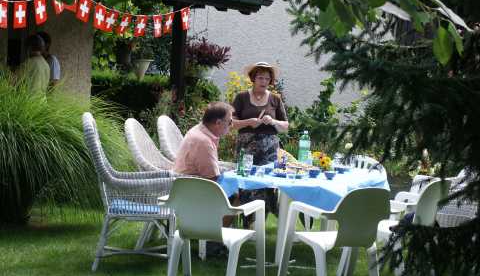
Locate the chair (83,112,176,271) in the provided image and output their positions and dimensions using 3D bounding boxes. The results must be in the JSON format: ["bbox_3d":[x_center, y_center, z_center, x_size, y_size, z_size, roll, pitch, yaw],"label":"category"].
[{"bbox_3d":[-0.833,0.414,9.014,0.720,1.120,0.620,3,5,-2],"label":"chair"}]

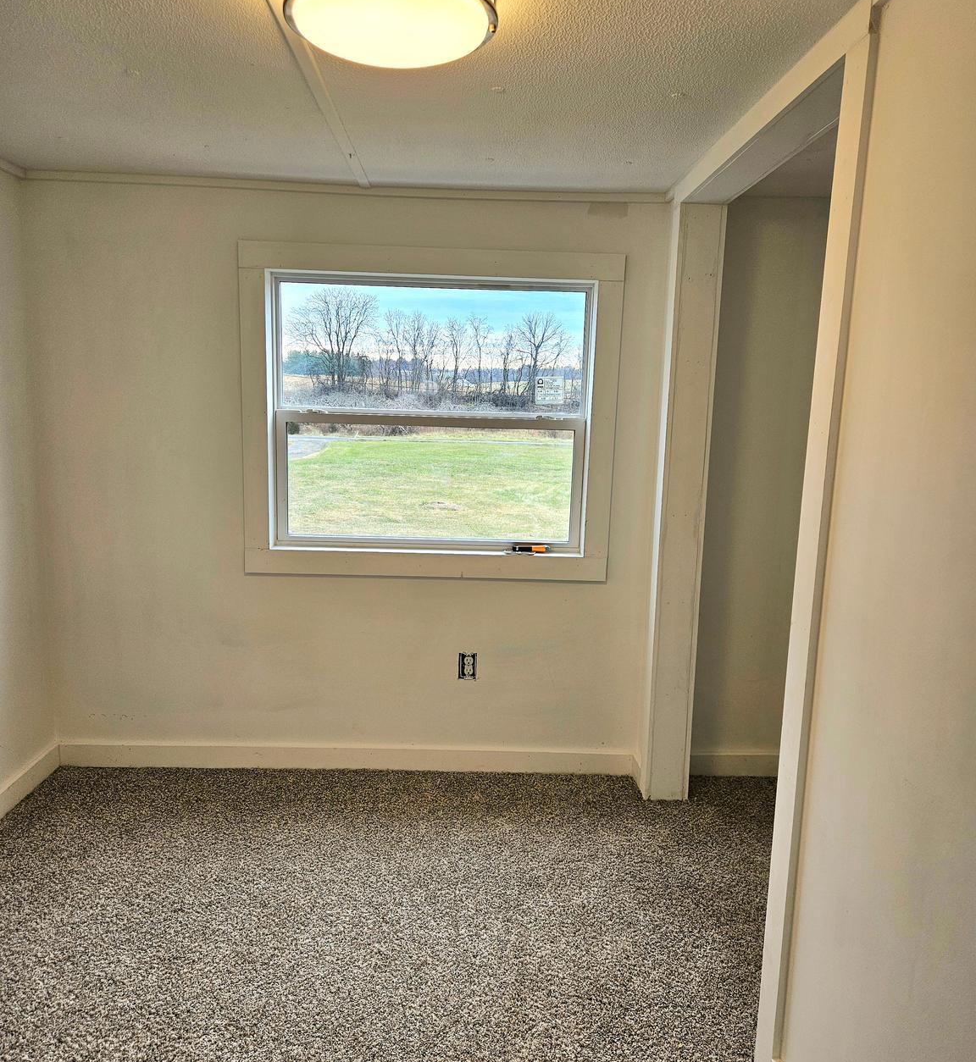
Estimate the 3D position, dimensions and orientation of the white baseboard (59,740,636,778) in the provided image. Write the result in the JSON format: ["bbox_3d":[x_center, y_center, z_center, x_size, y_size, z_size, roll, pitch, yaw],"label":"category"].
[{"bbox_3d":[-0.526,0.870,3.278,2.160,0.090,0.020,1,9,-2],"label":"white baseboard"}]

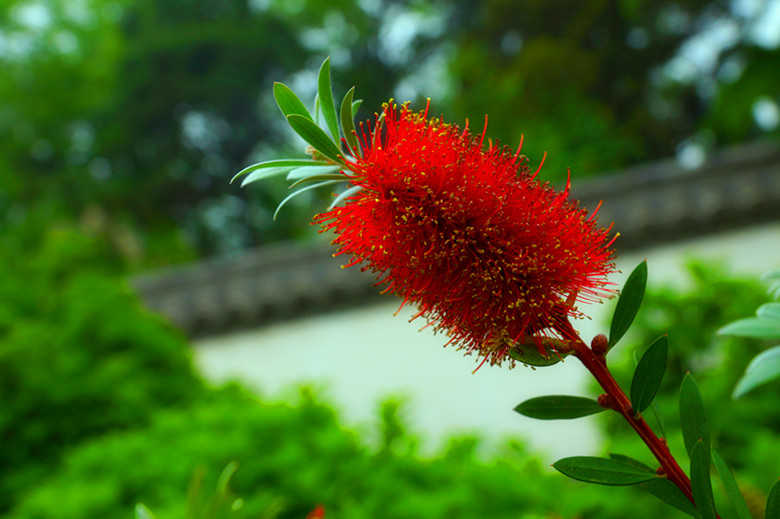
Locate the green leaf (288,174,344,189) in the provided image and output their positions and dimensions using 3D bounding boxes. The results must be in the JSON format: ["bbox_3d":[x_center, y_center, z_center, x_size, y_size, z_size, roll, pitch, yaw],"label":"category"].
[{"bbox_3d":[-0.026,-0.029,0.355,0.028,0.004,0.006,-15,42,-41],"label":"green leaf"}]

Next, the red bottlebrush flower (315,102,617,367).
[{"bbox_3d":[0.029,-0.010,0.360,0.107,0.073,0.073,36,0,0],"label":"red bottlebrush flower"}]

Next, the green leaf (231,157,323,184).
[{"bbox_3d":[-0.039,-0.034,0.358,0.039,0.005,0.006,-10,36,-4],"label":"green leaf"}]

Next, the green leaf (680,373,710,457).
[{"bbox_3d":[0.116,0.067,0.368,0.010,0.048,0.005,-7,-5,1],"label":"green leaf"}]

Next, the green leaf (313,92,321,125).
[{"bbox_3d":[-0.026,-0.053,0.372,0.004,0.030,0.006,-34,-36,24],"label":"green leaf"}]

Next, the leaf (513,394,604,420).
[{"bbox_3d":[0.063,0.054,0.357,0.036,0.009,0.004,-1,-24,-10],"label":"leaf"}]

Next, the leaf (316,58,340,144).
[{"bbox_3d":[-0.022,-0.058,0.363,0.006,0.035,0.004,-6,-4,-27],"label":"leaf"}]

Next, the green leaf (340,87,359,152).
[{"bbox_3d":[-0.014,-0.050,0.357,0.006,0.026,0.005,-14,15,-30],"label":"green leaf"}]

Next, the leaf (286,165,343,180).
[{"bbox_3d":[-0.029,-0.034,0.371,0.026,0.006,0.004,-10,-38,32],"label":"leaf"}]

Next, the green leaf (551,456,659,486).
[{"bbox_3d":[0.080,0.077,0.357,0.042,0.010,0.004,6,-31,-8],"label":"green leaf"}]

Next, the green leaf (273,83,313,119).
[{"bbox_3d":[-0.030,-0.052,0.363,0.006,0.038,0.004,-40,-3,-13],"label":"green leaf"}]

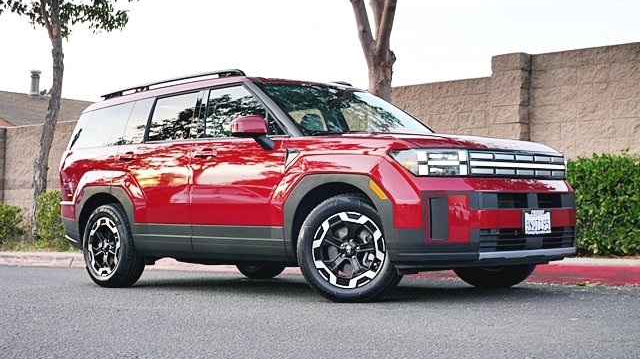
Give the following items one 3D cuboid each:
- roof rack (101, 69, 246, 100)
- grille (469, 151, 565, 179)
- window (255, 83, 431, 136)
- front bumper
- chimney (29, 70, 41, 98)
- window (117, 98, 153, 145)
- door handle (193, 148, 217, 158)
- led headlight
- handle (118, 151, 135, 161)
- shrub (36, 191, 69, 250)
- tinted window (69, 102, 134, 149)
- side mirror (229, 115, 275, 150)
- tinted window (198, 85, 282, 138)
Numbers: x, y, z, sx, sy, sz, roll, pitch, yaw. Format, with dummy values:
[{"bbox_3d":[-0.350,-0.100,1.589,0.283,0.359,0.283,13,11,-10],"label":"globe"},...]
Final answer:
[{"bbox_3d":[-1.301,-0.810,8.313,1.990,0.085,0.070,-3,-4,43],"label":"roof rack"},{"bbox_3d":[1.381,-0.099,6.614,0.100,0.180,1.200,-3,-3,44],"label":"grille"},{"bbox_3d":[0.197,-0.547,7.750,1.450,0.150,0.780,1,35,-46],"label":"window"},{"bbox_3d":[1.280,0.355,6.687,0.580,0.530,1.870,-3,-4,43],"label":"front bumper"},{"bbox_3d":[-8.317,-2.785,28.000,0.330,0.800,0.330,-1,-2,-16],"label":"chimney"},{"bbox_3d":[-1.568,-0.499,8.325,0.350,0.420,0.060,-3,-23,44],"label":"window"},{"bbox_3d":[-0.896,-0.203,7.495,0.250,0.060,0.060,-3,-4,43],"label":"door handle"},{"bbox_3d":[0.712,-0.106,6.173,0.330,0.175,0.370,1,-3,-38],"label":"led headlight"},{"bbox_3d":[-1.652,-0.203,8.220,0.240,0.060,0.060,-3,-4,43],"label":"handle"},{"bbox_3d":[-4.480,0.683,16.200,0.620,1.000,0.620,-2,-4,43],"label":"shrub"},{"bbox_3d":[-1.970,-0.464,8.721,0.880,0.420,0.070,-3,-23,44],"label":"tinted window"},{"bbox_3d":[-0.480,-0.341,6.997,0.180,0.250,0.270,-3,-3,44],"label":"side mirror"},{"bbox_3d":[-0.575,-0.527,7.373,0.940,0.450,0.110,-3,-4,43],"label":"tinted window"}]

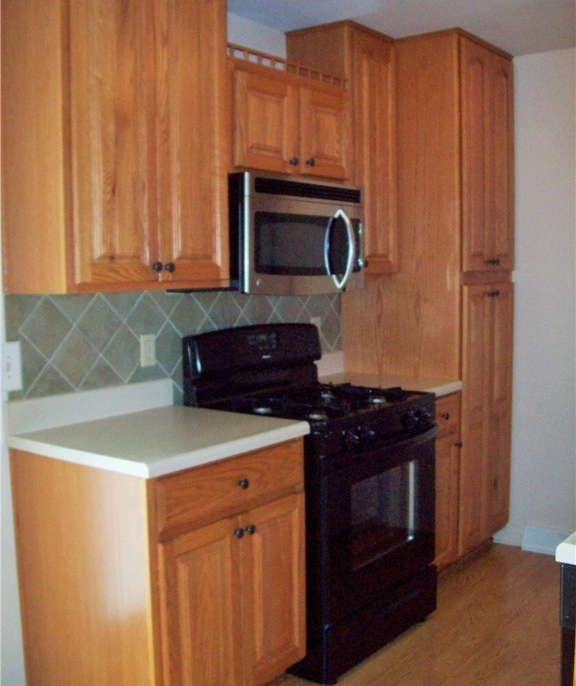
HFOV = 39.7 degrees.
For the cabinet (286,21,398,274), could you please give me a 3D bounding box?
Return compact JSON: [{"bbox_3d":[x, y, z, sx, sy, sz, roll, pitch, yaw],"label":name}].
[{"bbox_3d":[0.257,-0.827,3.614,0.322,1.068,0.394,3,7,38],"label":"cabinet"}]

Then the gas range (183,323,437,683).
[{"bbox_3d":[0.113,0.538,3.156,0.700,1.180,0.761,3,7,38],"label":"gas range"}]

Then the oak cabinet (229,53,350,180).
[{"bbox_3d":[-0.094,-0.840,3.163,0.325,0.390,0.748,3,7,38],"label":"oak cabinet"}]

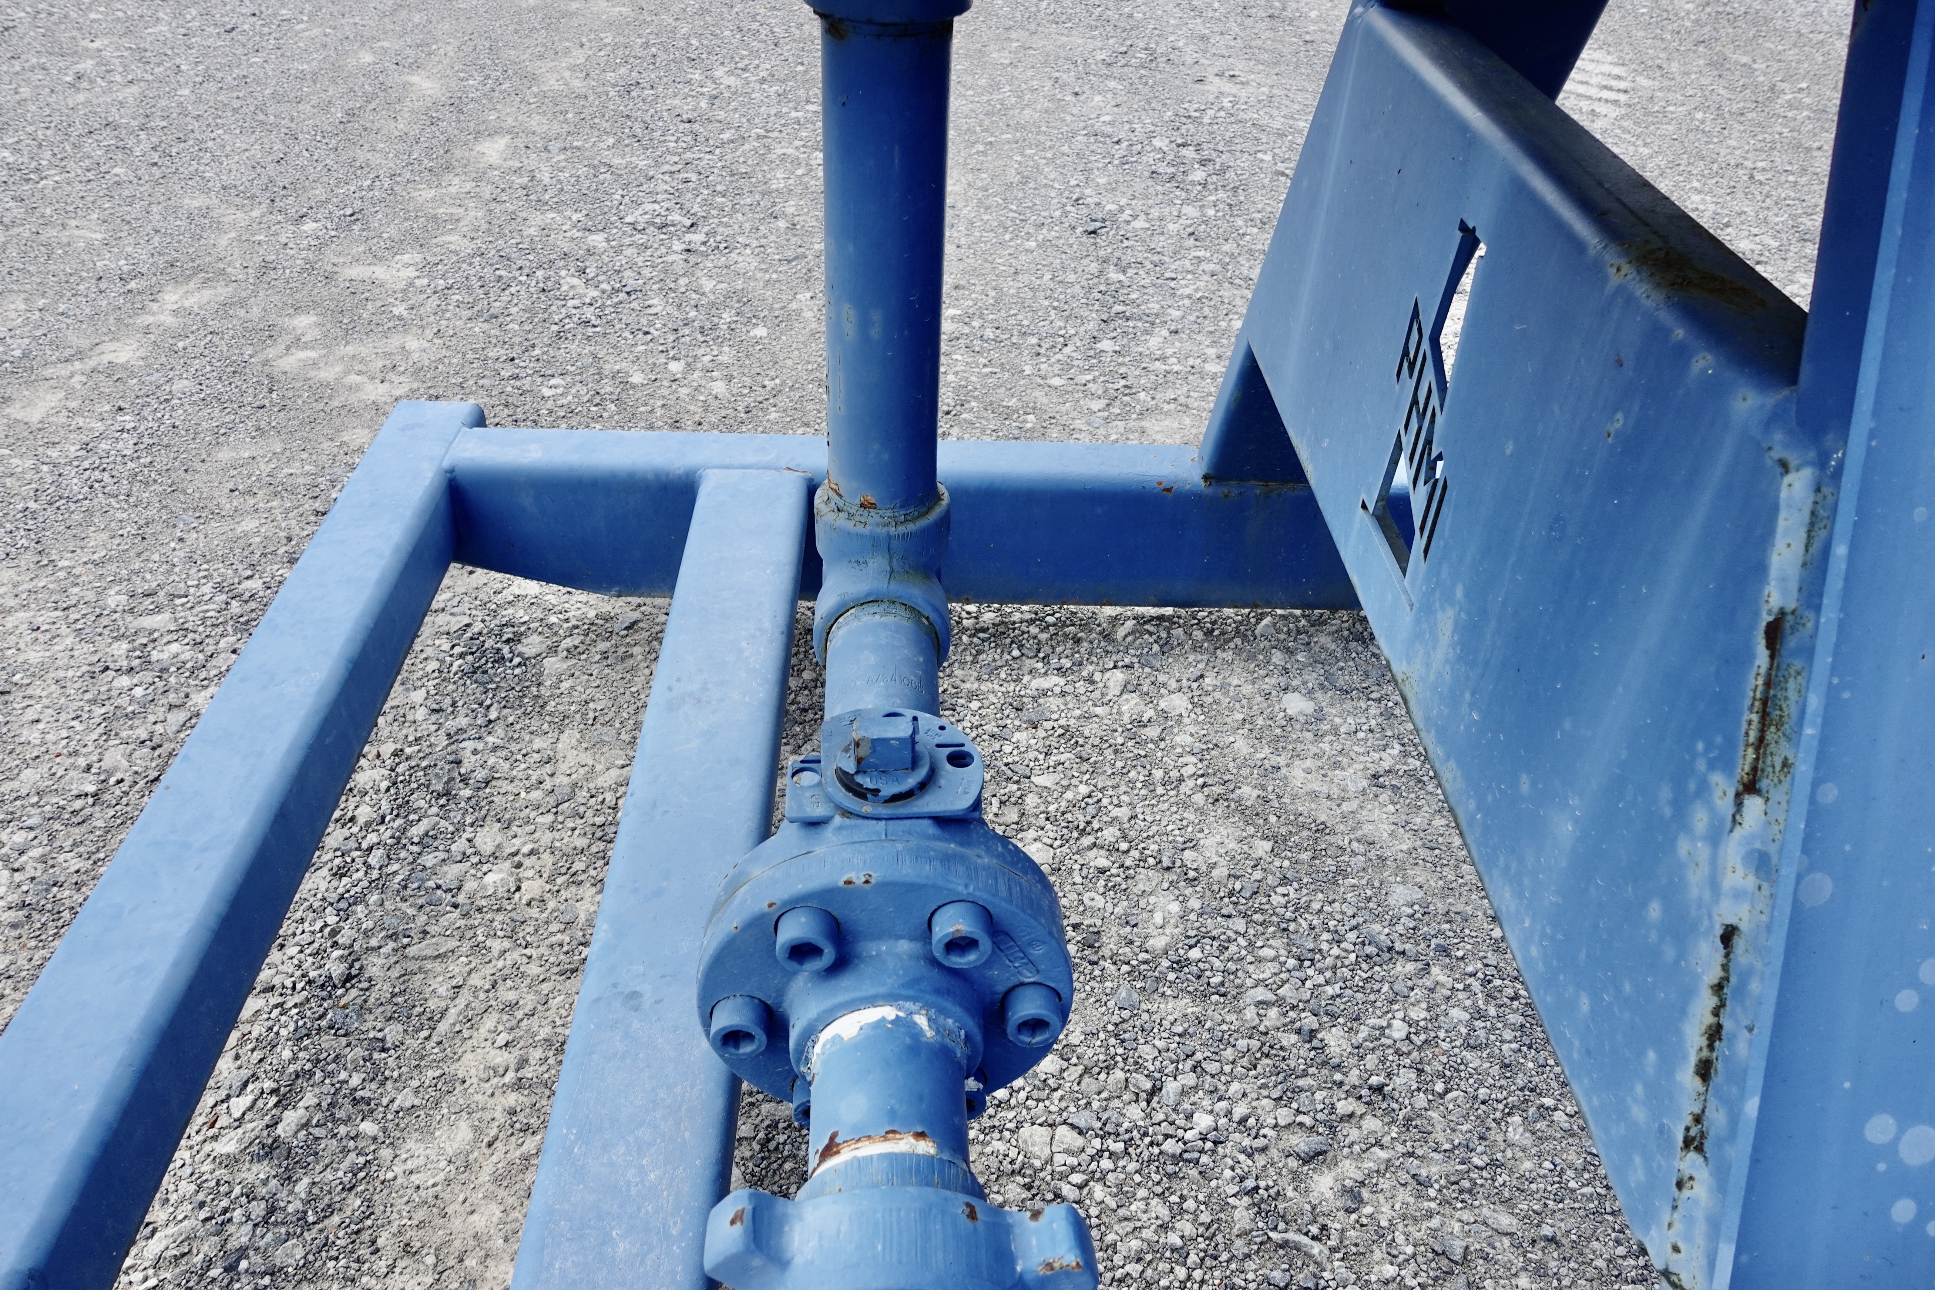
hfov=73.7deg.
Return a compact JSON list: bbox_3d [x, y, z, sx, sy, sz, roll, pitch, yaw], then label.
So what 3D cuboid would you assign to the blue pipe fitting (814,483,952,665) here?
[{"bbox_3d":[-0.051,-0.041,0.753,0.077,0.097,0.097,0,36,-5],"label":"blue pipe fitting"}]

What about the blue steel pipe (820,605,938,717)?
[{"bbox_3d":[-0.045,0.030,0.690,0.061,0.061,0.095,0,36,-5],"label":"blue steel pipe"}]

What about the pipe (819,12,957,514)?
[{"bbox_3d":[-0.043,-0.189,0.664,0.061,0.243,0.061,0,36,-5],"label":"pipe"}]

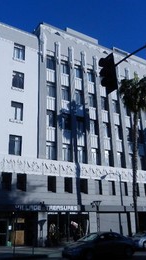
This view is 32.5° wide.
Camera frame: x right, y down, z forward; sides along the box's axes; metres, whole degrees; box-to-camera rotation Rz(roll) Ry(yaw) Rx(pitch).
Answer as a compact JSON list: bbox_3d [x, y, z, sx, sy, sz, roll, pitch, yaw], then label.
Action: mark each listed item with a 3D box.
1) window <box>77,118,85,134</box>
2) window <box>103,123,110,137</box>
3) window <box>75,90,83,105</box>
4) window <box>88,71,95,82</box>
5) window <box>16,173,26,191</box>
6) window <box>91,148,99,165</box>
[{"bbox_3d":[0.947,-0.565,30.197,1.120,1.980,0.150,11,-24,-30],"label":"window"},{"bbox_3d":[4.196,0.104,31.150,1.200,1.900,0.200,11,-24,-30],"label":"window"},{"bbox_3d":[0.748,-4.085,31.625,1.120,1.920,0.200,11,-23,-30],"label":"window"},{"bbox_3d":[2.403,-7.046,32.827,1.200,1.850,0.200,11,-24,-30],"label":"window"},{"bbox_3d":[-4.898,4.984,23.881,0.970,1.664,0.150,11,-24,-30],"label":"window"},{"bbox_3d":[2.741,3.237,30.209,1.170,2.000,0.200,11,-23,-30],"label":"window"}]

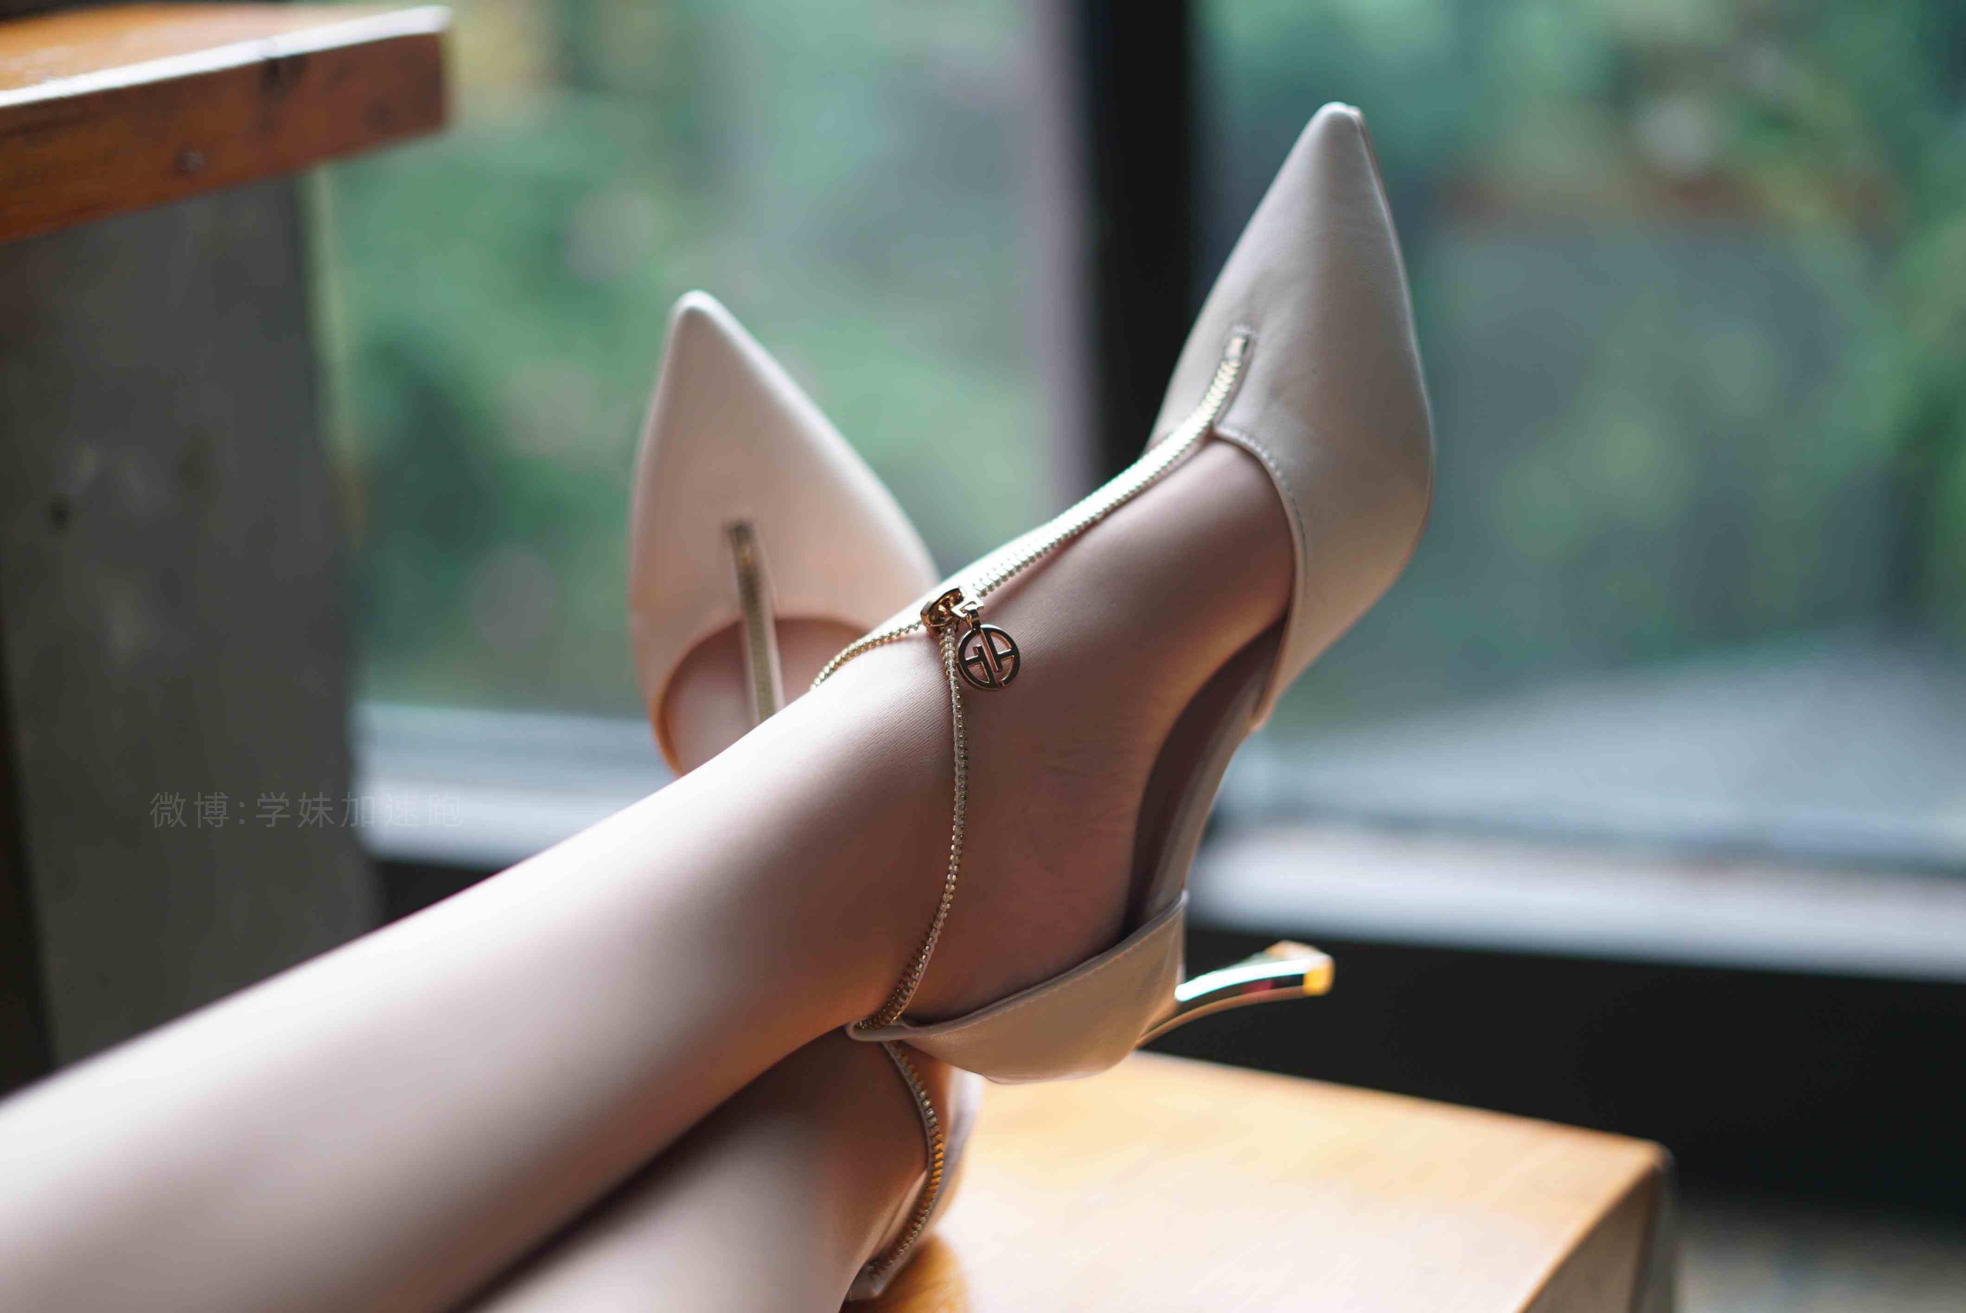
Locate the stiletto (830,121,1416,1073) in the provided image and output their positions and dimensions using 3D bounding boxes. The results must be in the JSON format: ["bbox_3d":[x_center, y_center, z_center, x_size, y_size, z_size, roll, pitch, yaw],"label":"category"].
[{"bbox_3d":[0.032,-0.027,0.617,0.144,0.248,0.080,15,-15,-40],"label":"stiletto"}]

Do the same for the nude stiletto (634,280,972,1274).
[{"bbox_3d":[-0.052,0.026,0.685,0.080,0.248,0.144,-16,3,12],"label":"nude stiletto"}]

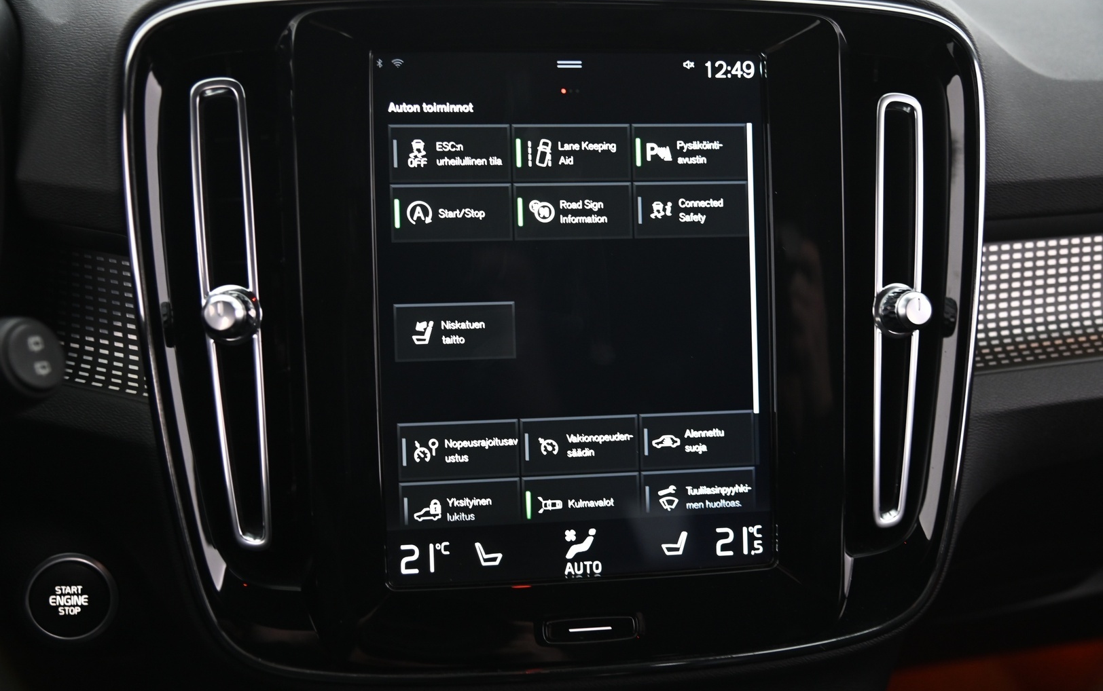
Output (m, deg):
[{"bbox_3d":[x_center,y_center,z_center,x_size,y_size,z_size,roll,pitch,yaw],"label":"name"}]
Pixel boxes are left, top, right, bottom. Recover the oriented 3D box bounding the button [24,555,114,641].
[{"bbox_3d":[-0.164,0.086,0.398,0.031,0.031,0.010,-1,-2,-3],"label":"button"}]

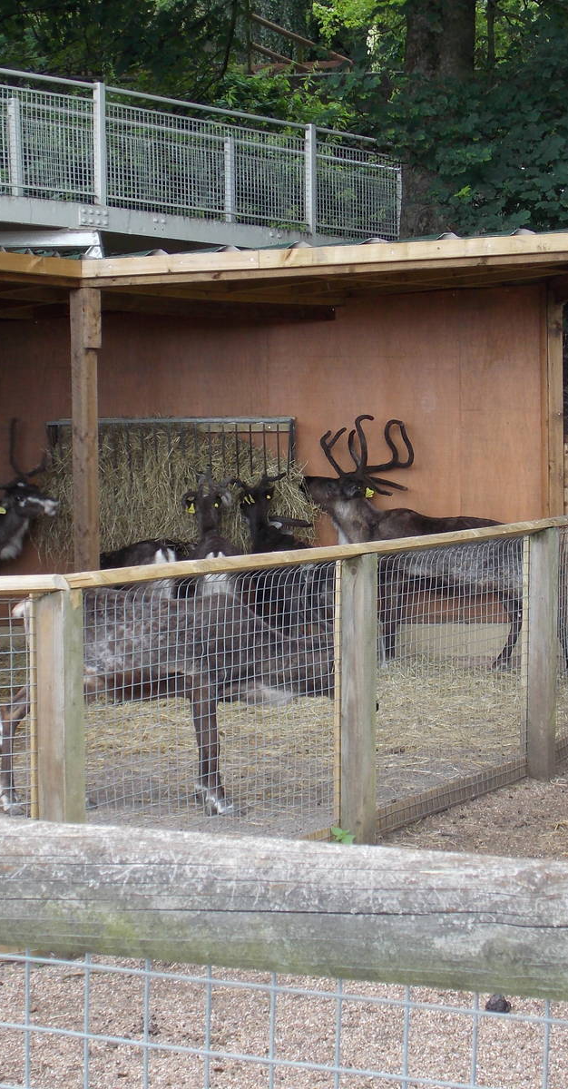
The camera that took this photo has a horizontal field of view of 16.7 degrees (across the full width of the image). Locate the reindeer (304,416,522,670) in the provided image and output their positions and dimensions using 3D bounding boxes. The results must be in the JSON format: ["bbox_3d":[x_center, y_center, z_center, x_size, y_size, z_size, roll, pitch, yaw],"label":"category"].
[{"bbox_3d":[0.920,0.000,11.900,1.700,1.570,0.600,0,4,12],"label":"reindeer"}]

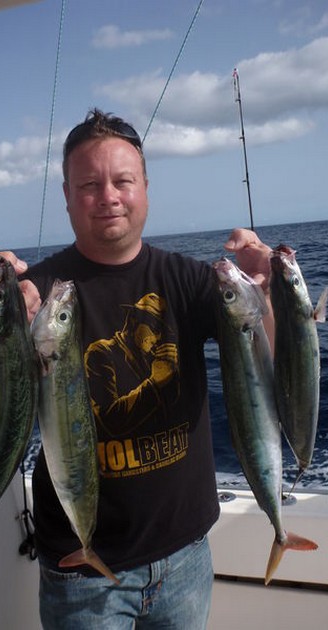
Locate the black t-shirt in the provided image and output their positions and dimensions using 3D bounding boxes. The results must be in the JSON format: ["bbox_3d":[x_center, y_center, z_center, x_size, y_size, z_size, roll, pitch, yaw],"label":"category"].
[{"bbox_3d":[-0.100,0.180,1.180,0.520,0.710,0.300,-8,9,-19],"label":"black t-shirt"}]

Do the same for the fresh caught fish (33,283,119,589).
[{"bbox_3d":[-0.166,0.223,0.940,0.115,0.571,0.080,-3,8,6],"label":"fresh caught fish"}]

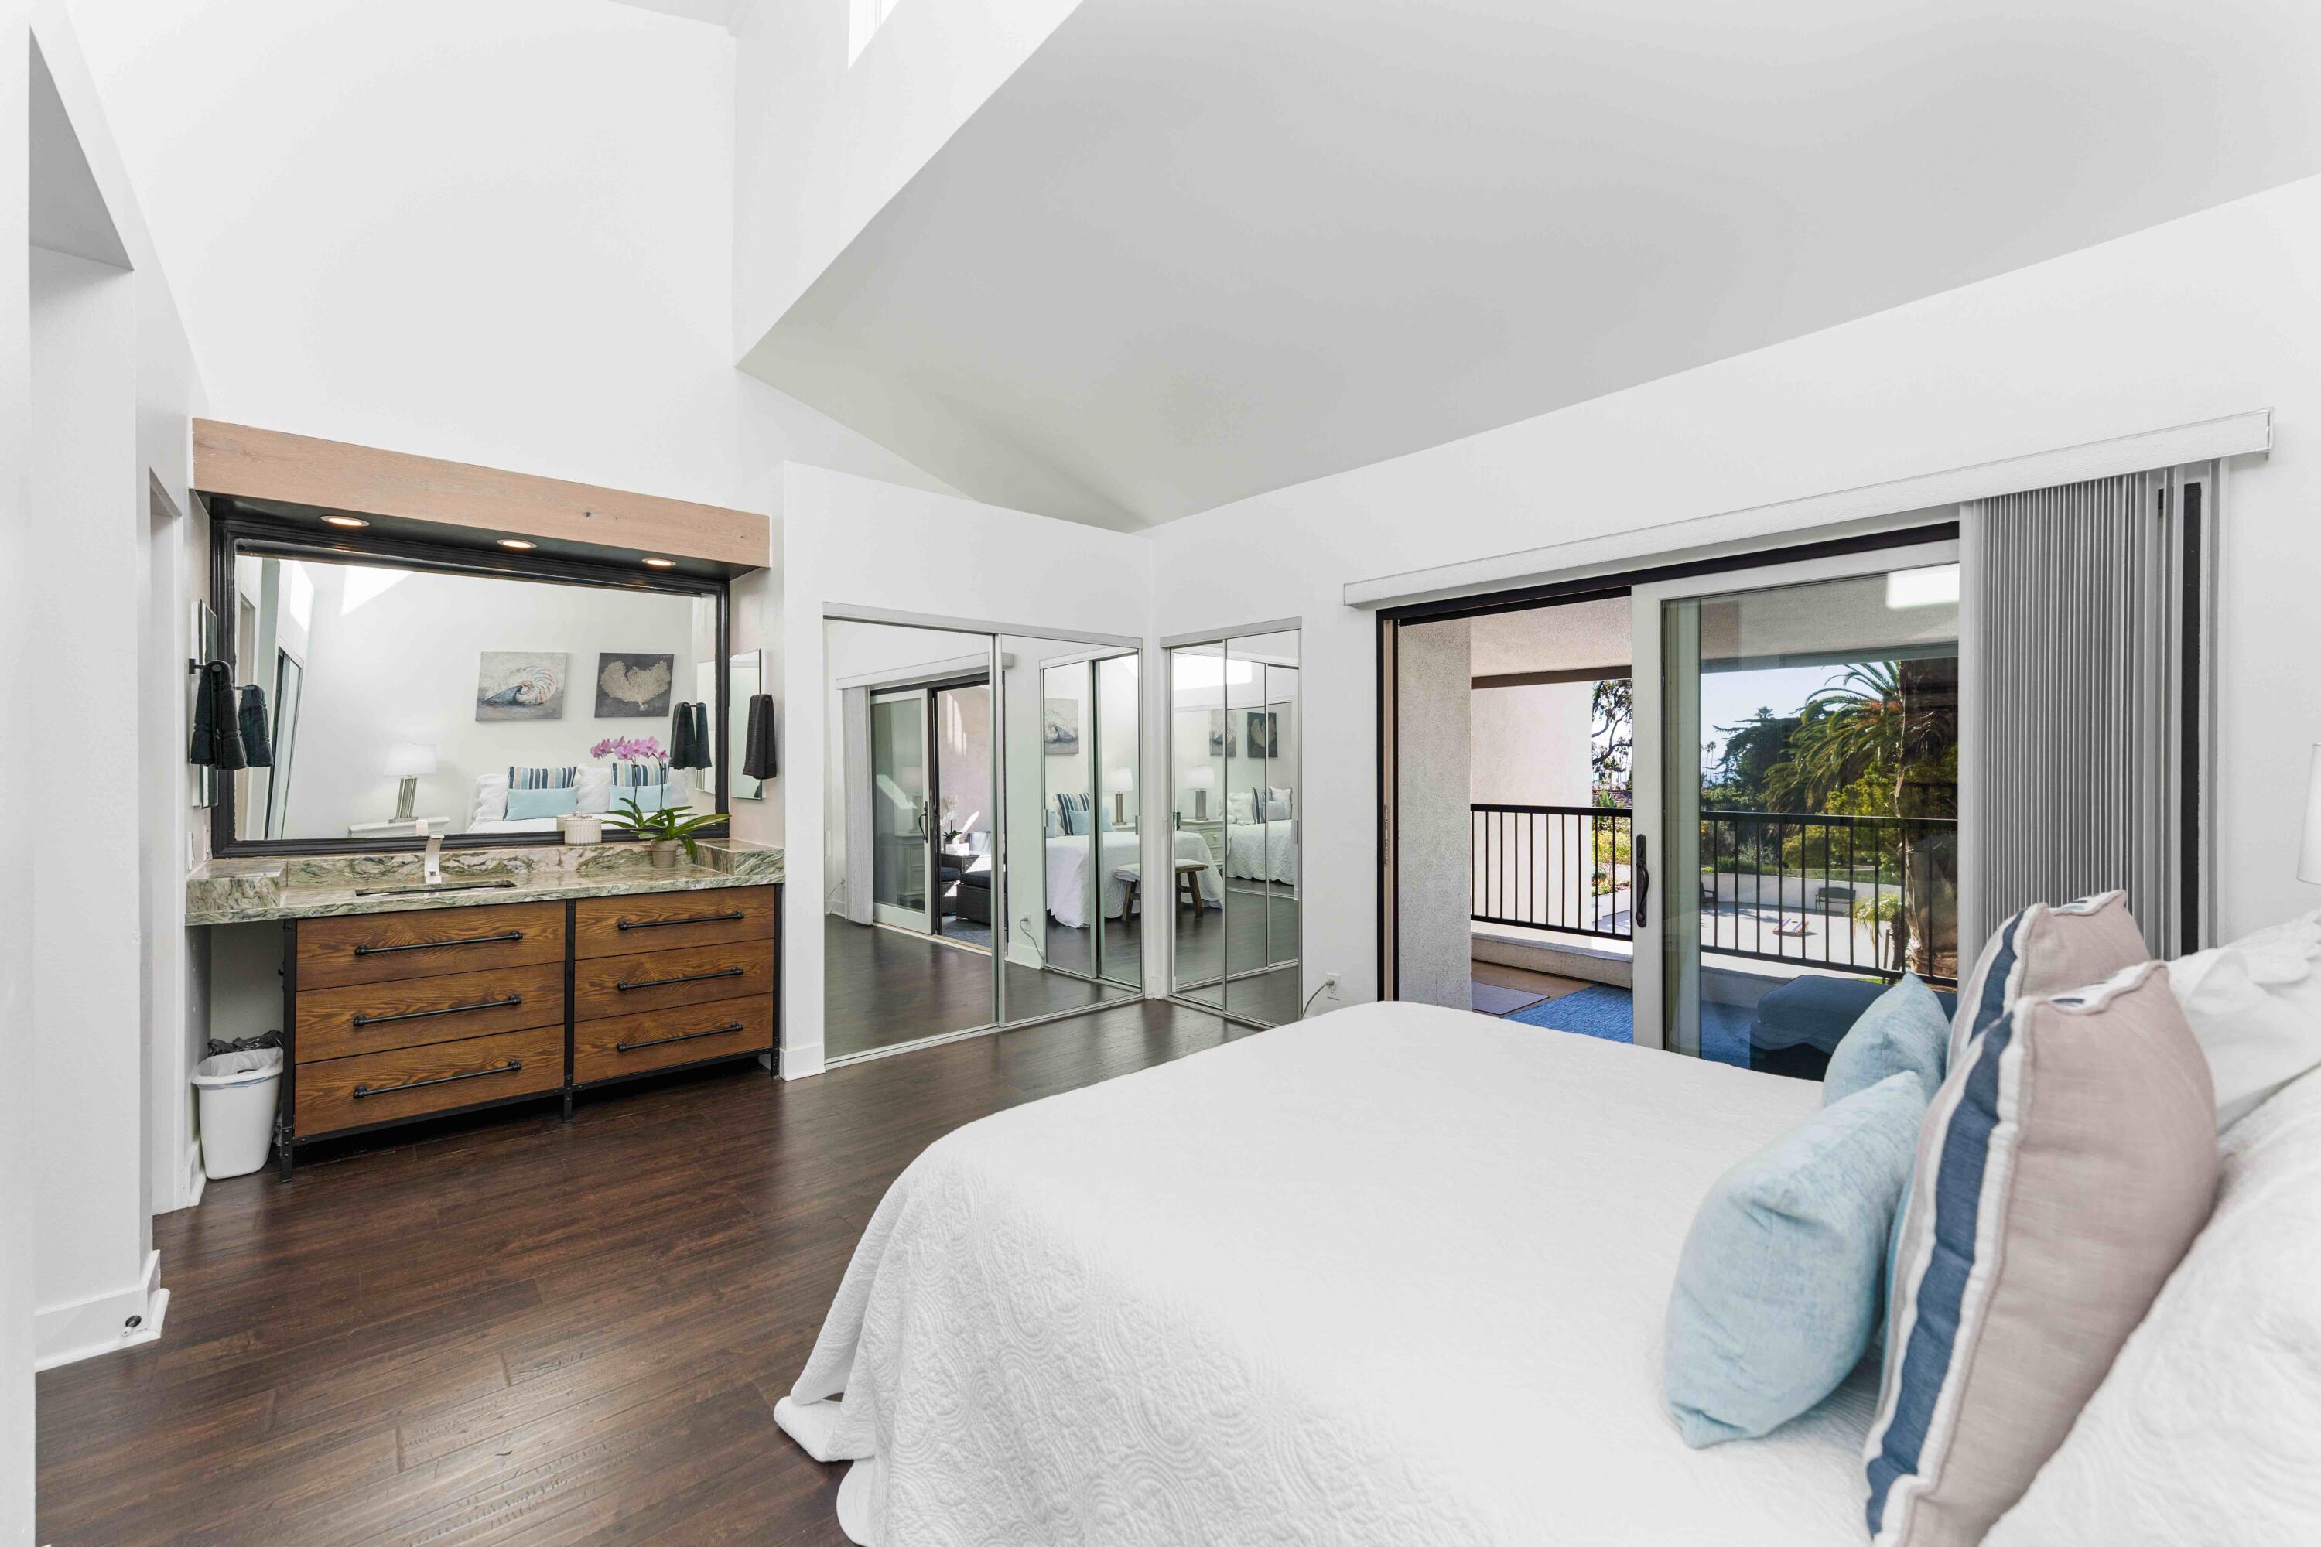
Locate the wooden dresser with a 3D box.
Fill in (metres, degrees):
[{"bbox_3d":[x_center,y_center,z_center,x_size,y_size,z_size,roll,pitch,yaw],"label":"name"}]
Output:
[{"bbox_3d":[-2.414,0.892,3.607,1.540,0.840,0.580,0,0,-40],"label":"wooden dresser"}]

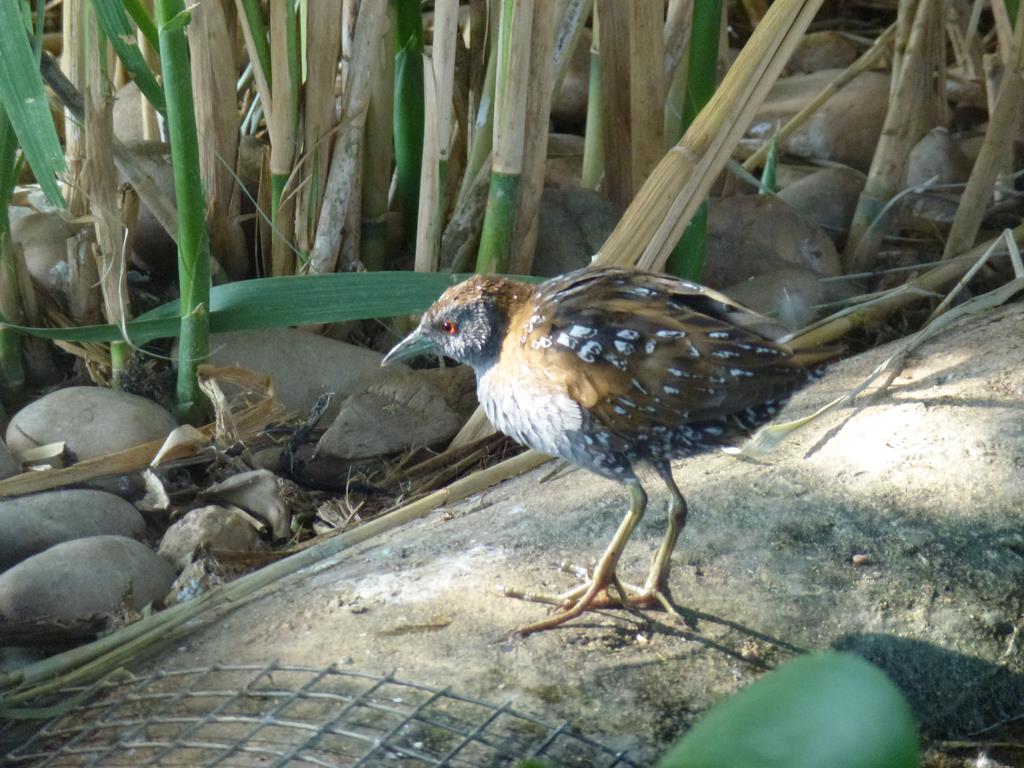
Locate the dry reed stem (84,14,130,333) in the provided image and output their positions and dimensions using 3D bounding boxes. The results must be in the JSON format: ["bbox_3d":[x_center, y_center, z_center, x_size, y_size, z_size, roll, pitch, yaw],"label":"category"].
[{"bbox_3d":[-0.131,-0.069,3.690,0.009,0.118,0.009,-3,20,1],"label":"dry reed stem"}]

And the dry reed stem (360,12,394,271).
[{"bbox_3d":[-0.043,-0.079,3.740,0.009,0.100,0.009,2,20,-1],"label":"dry reed stem"}]

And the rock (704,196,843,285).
[{"bbox_3d":[0.086,-0.047,3.760,0.046,0.029,0.038,0,20,0],"label":"rock"}]

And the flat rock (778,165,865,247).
[{"bbox_3d":[0.104,-0.059,3.800,0.032,0.025,0.031,0,20,0],"label":"flat rock"}]

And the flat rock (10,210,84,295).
[{"bbox_3d":[-0.153,-0.043,3.760,0.029,0.025,0.029,0,20,0],"label":"flat rock"}]

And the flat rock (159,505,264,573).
[{"bbox_3d":[-0.094,0.048,3.530,0.032,0.021,0.028,0,20,0],"label":"flat rock"}]

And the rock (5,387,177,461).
[{"bbox_3d":[-0.134,0.013,3.610,0.055,0.024,0.042,0,20,0],"label":"rock"}]

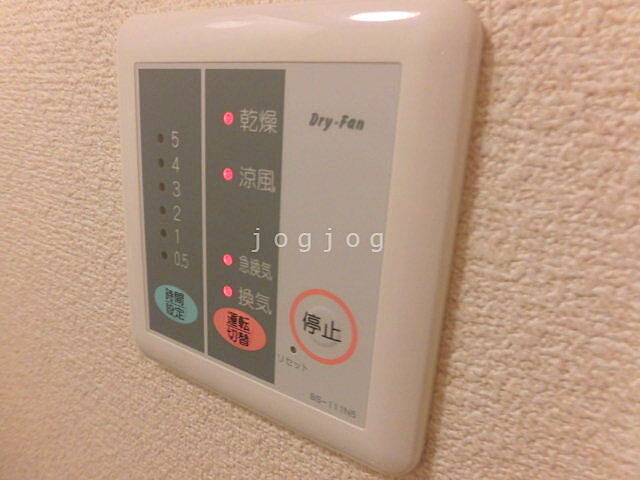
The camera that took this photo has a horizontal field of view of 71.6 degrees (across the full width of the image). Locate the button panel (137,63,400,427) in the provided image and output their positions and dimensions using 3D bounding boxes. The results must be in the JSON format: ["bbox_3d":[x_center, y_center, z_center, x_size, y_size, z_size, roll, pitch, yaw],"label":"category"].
[{"bbox_3d":[-0.020,-0.003,0.133,0.088,0.093,0.010,13,18,29],"label":"button panel"}]

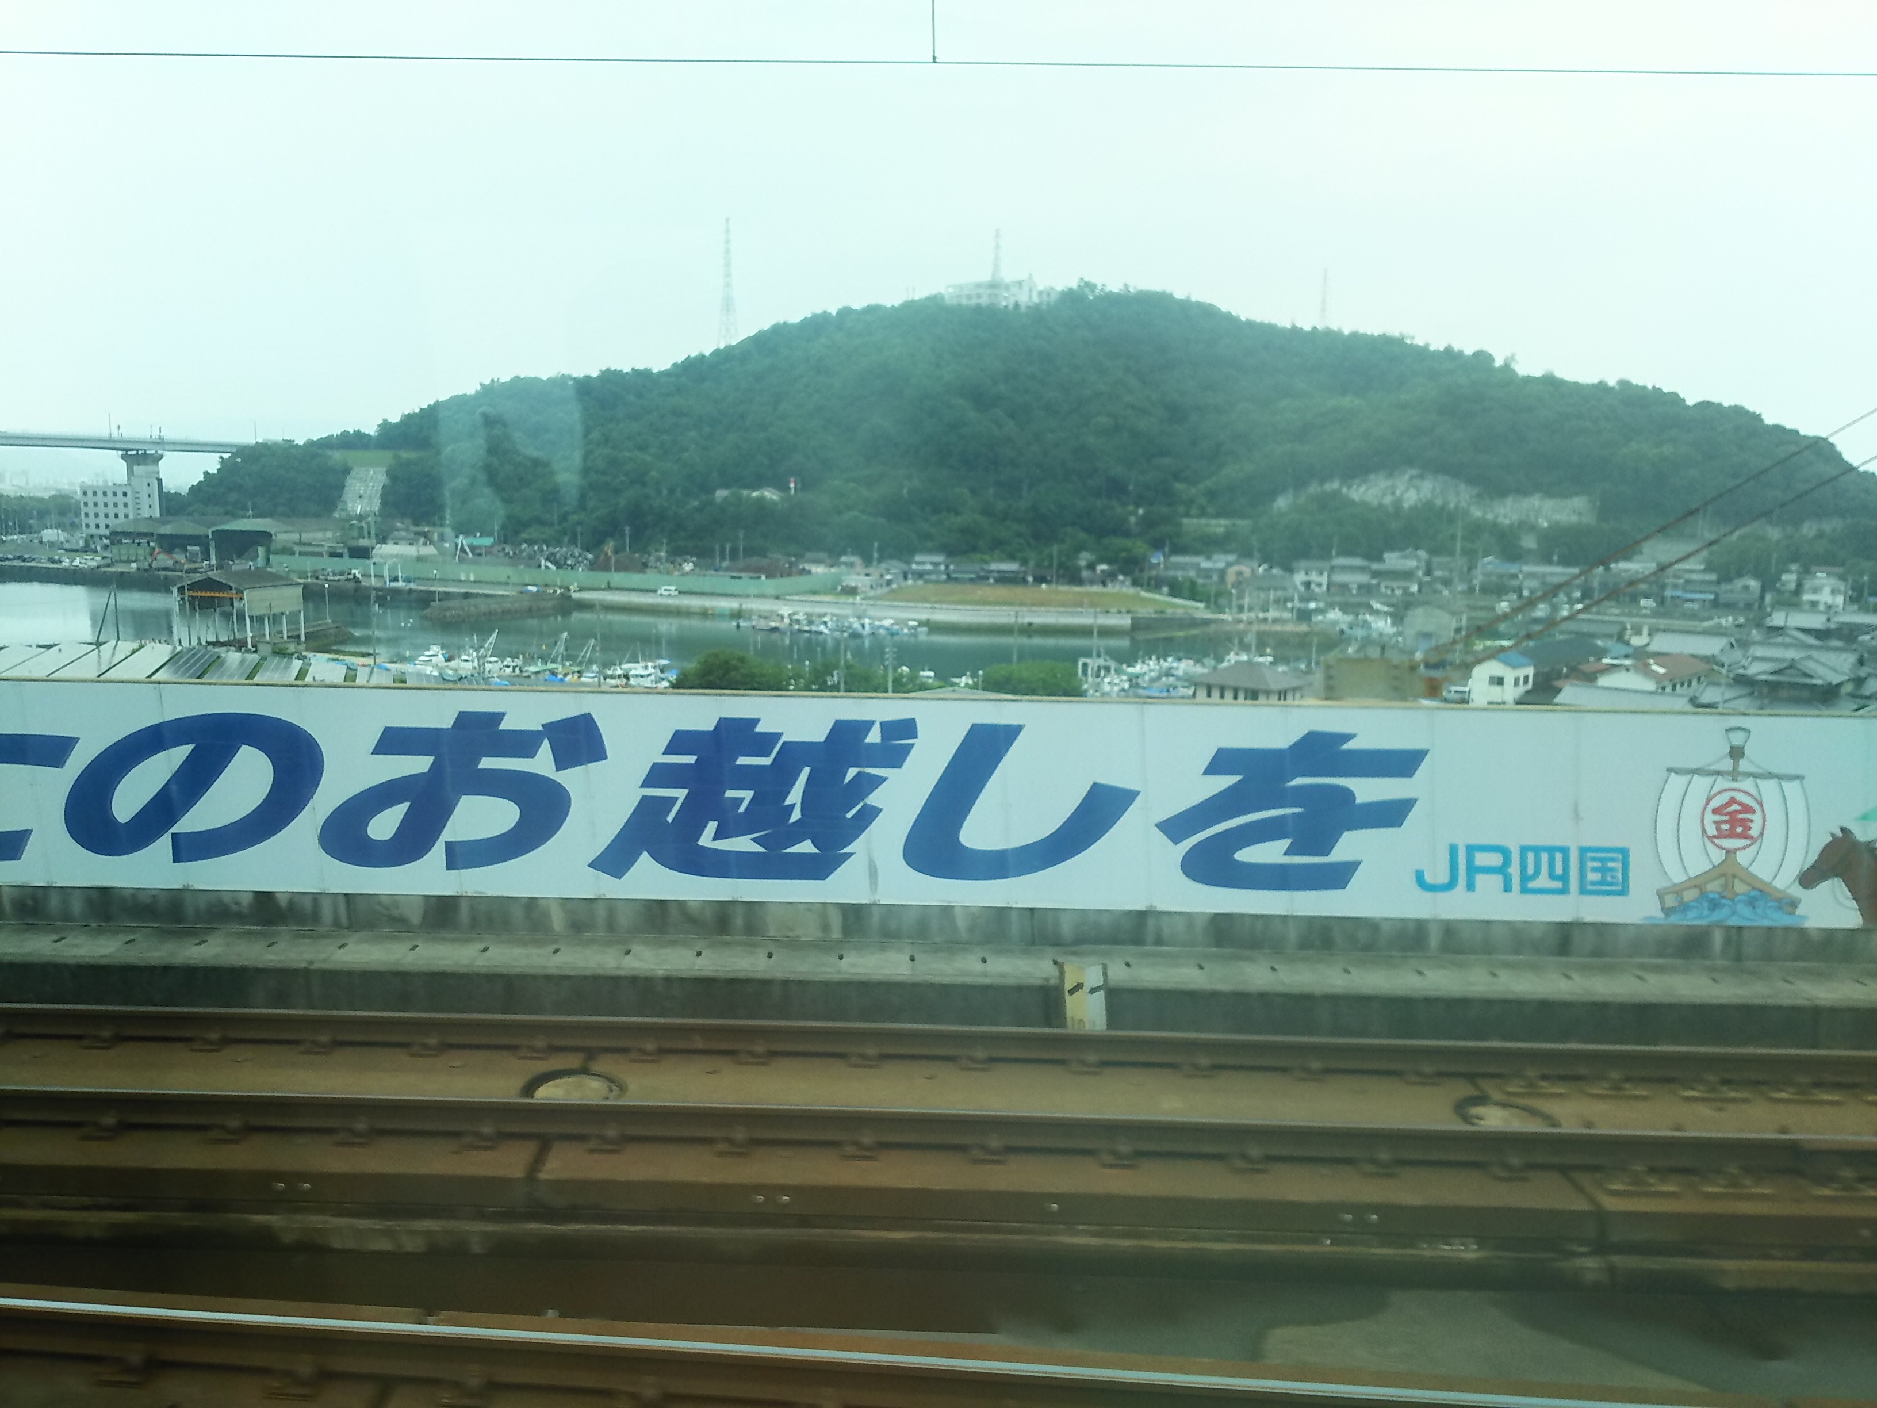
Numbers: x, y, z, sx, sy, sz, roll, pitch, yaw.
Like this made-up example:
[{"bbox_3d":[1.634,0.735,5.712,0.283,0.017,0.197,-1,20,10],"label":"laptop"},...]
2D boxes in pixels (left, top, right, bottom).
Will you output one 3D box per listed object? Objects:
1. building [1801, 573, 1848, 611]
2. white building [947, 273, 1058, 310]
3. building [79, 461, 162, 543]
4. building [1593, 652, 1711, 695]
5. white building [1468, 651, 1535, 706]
[{"bbox_3d":[185.962,-23.099,296.000,7.000,8.000,6.500,4,9,19],"label":"building"},{"bbox_3d":[30.144,-201.316,690.000,51.000,16.000,17.000,4,9,20],"label":"white building"},{"bbox_3d":[-270.226,-65.266,466.000,22.500,26.000,12.000,-2,9,-17],"label":"building"},{"bbox_3d":[79.103,-1.398,156.000,7.200,6.600,15.500,9,12,43],"label":"building"},{"bbox_3d":[62.152,-1.797,155.000,4.600,7.200,5.500,9,12,42],"label":"white building"}]

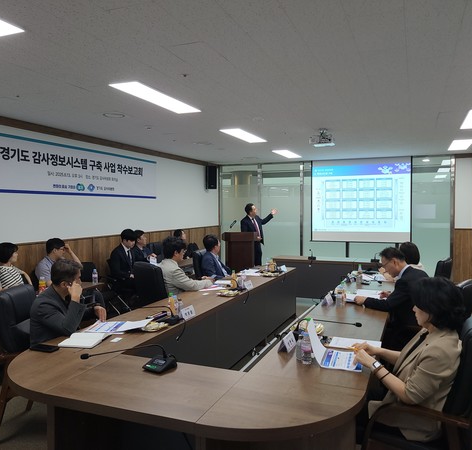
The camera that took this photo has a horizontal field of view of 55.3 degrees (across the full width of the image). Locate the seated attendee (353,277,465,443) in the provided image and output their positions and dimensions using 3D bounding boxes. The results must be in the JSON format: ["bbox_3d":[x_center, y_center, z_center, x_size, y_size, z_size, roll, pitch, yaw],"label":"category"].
[{"bbox_3d":[0.822,0.877,2.352,0.700,1.250,0.500,0,2,22],"label":"seated attendee"}]

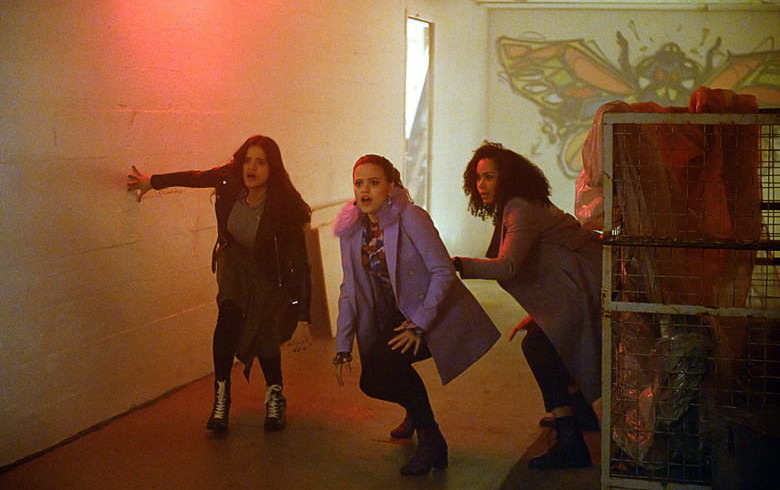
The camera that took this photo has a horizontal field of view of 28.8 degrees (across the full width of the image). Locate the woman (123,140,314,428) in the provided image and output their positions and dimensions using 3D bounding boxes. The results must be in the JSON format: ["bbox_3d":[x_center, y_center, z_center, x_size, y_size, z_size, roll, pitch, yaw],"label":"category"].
[{"bbox_3d":[-0.815,0.169,7.023,0.940,1.335,0.520,1,4,7],"label":"woman"}]

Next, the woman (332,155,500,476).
[{"bbox_3d":[0.090,0.261,6.277,0.620,1.265,0.820,2,5,30],"label":"woman"}]

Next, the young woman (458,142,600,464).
[{"bbox_3d":[0.660,0.227,6.395,0.820,1.315,0.670,-2,5,-28],"label":"young woman"}]

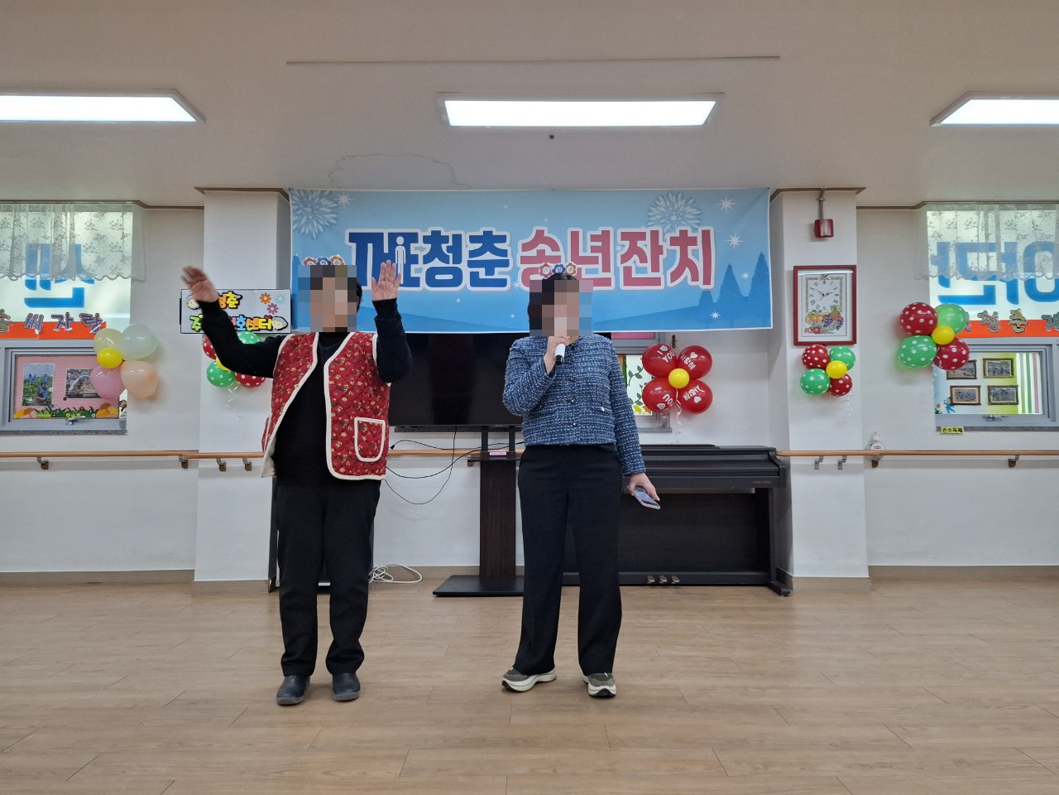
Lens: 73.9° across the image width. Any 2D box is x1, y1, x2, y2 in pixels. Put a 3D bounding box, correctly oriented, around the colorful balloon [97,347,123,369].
[{"bbox_3d":[-2.616,-0.240,4.383,0.140,0.135,0.140,0,-4,0],"label":"colorful balloon"}]

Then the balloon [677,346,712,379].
[{"bbox_3d":[1.075,-0.228,4.571,0.230,0.218,0.215,0,-3,0],"label":"balloon"}]

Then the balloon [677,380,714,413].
[{"bbox_3d":[1.071,-0.003,4.542,0.220,0.215,0.220,0,-4,0],"label":"balloon"}]

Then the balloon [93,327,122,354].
[{"bbox_3d":[-2.750,-0.350,4.609,0.195,0.200,0.200,0,-3,0],"label":"balloon"}]

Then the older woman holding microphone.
[{"bbox_3d":[0.183,0.285,2.629,0.570,1.550,0.400,0,-4,-5],"label":"older woman holding microphone"}]

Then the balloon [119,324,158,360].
[{"bbox_3d":[-2.518,-0.355,4.542,0.242,0.230,0.220,0,-3,0],"label":"balloon"}]

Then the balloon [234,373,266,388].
[{"bbox_3d":[-1.666,-0.146,4.205,0.185,0.180,0.170,0,-3,0],"label":"balloon"}]

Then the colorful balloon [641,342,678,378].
[{"bbox_3d":[0.849,-0.239,4.571,0.235,0.220,0.220,0,-3,0],"label":"colorful balloon"}]

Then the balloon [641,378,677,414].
[{"bbox_3d":[0.844,-0.013,4.560,0.230,0.230,0.220,0,-3,0],"label":"balloon"}]

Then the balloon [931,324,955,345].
[{"bbox_3d":[2.622,-0.390,4.455,0.145,0.118,0.125,0,-3,0],"label":"balloon"}]

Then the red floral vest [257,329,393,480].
[{"bbox_3d":[-0.740,0.030,2.587,0.450,0.545,0.280,-1,-4,8],"label":"red floral vest"}]

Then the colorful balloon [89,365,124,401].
[{"bbox_3d":[-2.747,-0.100,4.590,0.215,0.230,0.220,0,-3,0],"label":"colorful balloon"}]

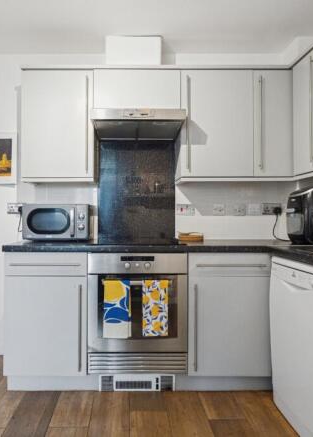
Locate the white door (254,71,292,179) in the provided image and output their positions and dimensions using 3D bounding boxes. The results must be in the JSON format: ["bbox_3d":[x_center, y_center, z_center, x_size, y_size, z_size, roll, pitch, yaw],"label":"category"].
[{"bbox_3d":[0.806,-0.657,2.011,0.271,0.729,0.022,0,0,0],"label":"white door"}]

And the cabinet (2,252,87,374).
[{"bbox_3d":[-0.667,0.574,2.012,0.500,0.736,0.570,0,0,-2],"label":"cabinet"}]

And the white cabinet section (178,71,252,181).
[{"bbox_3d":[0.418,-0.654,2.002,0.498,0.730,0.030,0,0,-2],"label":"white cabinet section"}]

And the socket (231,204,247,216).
[{"bbox_3d":[0.648,-0.064,2.248,0.092,0.087,0.015,0,0,0],"label":"socket"}]

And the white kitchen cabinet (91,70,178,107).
[{"bbox_3d":[-0.130,-0.888,2.014,0.595,0.263,0.022,0,0,-2],"label":"white kitchen cabinet"}]

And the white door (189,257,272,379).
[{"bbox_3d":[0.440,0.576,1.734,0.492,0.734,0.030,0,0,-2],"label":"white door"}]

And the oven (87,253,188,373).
[{"bbox_3d":[-0.125,0.560,1.960,0.590,0.710,0.540,0,0,-2],"label":"oven"}]

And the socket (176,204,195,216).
[{"bbox_3d":[0.230,-0.064,2.248,0.142,0.087,0.015,0,0,0],"label":"socket"}]

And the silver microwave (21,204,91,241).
[{"bbox_3d":[-0.682,0.030,2.110,0.442,0.251,0.340,0,0,-2],"label":"silver microwave"}]

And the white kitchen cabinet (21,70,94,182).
[{"bbox_3d":[-0.687,-0.637,2.156,0.497,0.767,0.315,0,0,-2],"label":"white kitchen cabinet"}]

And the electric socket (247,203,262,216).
[{"bbox_3d":[0.779,-0.068,2.309,0.095,0.092,0.013,0,0,-2],"label":"electric socket"}]

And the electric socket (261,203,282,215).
[{"bbox_3d":[0.892,-0.071,2.249,0.146,0.089,0.018,0,0,0],"label":"electric socket"}]

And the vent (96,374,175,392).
[{"bbox_3d":[-0.116,1.009,1.780,0.459,0.097,0.030,0,0,0],"label":"vent"}]

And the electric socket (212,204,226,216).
[{"bbox_3d":[0.500,-0.066,2.309,0.092,0.090,0.013,0,0,-2],"label":"electric socket"}]

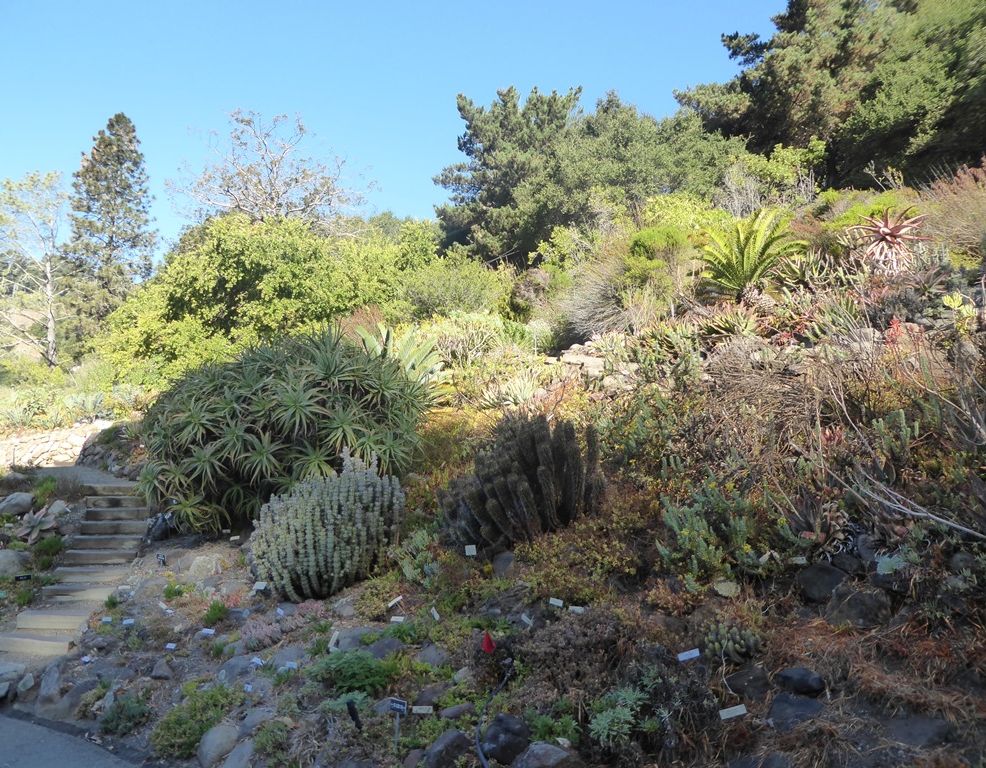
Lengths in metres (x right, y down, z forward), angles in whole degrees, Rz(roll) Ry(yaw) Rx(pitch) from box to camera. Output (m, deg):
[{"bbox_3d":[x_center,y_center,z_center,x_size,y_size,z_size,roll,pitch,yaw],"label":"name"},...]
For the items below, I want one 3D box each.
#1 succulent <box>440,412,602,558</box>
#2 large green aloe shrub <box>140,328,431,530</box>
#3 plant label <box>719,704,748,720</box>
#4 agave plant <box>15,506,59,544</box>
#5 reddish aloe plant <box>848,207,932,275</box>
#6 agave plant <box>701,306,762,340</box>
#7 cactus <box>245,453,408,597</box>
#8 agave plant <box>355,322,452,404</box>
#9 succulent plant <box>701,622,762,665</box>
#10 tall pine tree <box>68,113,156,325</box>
[{"bbox_3d":[0.264,0.976,7.200,1.569,1.385,1.255,0,-6,2],"label":"succulent"},{"bbox_3d":[-2.676,0.616,9.900,3.723,2.598,2.792,2,-7,-16],"label":"large green aloe shrub"},{"bbox_3d":[1.057,1.443,3.250,0.113,0.035,0.008,-22,-48,9],"label":"plant label"},{"bbox_3d":[-6.156,1.911,10.000,0.503,0.499,0.478,4,-7,-31],"label":"agave plant"},{"bbox_3d":[7.220,-2.606,13.500,1.344,1.120,1.277,-3,-7,29],"label":"reddish aloe plant"},{"bbox_3d":[3.703,-0.936,11.500,0.887,0.470,0.887,-2,-7,18],"label":"agave plant"},{"bbox_3d":[-1.670,1.411,7.500,1.515,1.465,1.363,1,-6,-12],"label":"cactus"},{"bbox_3d":[-1.499,-0.345,12.300,1.548,1.282,1.548,1,-6,-7],"label":"agave plant"},{"bbox_3d":[1.371,1.486,4.250,0.330,0.220,0.290,0,-5,0],"label":"succulent plant"},{"bbox_3d":[-25.642,-10.494,50.000,4.963,15.848,4.963,3,-7,-28],"label":"tall pine tree"}]

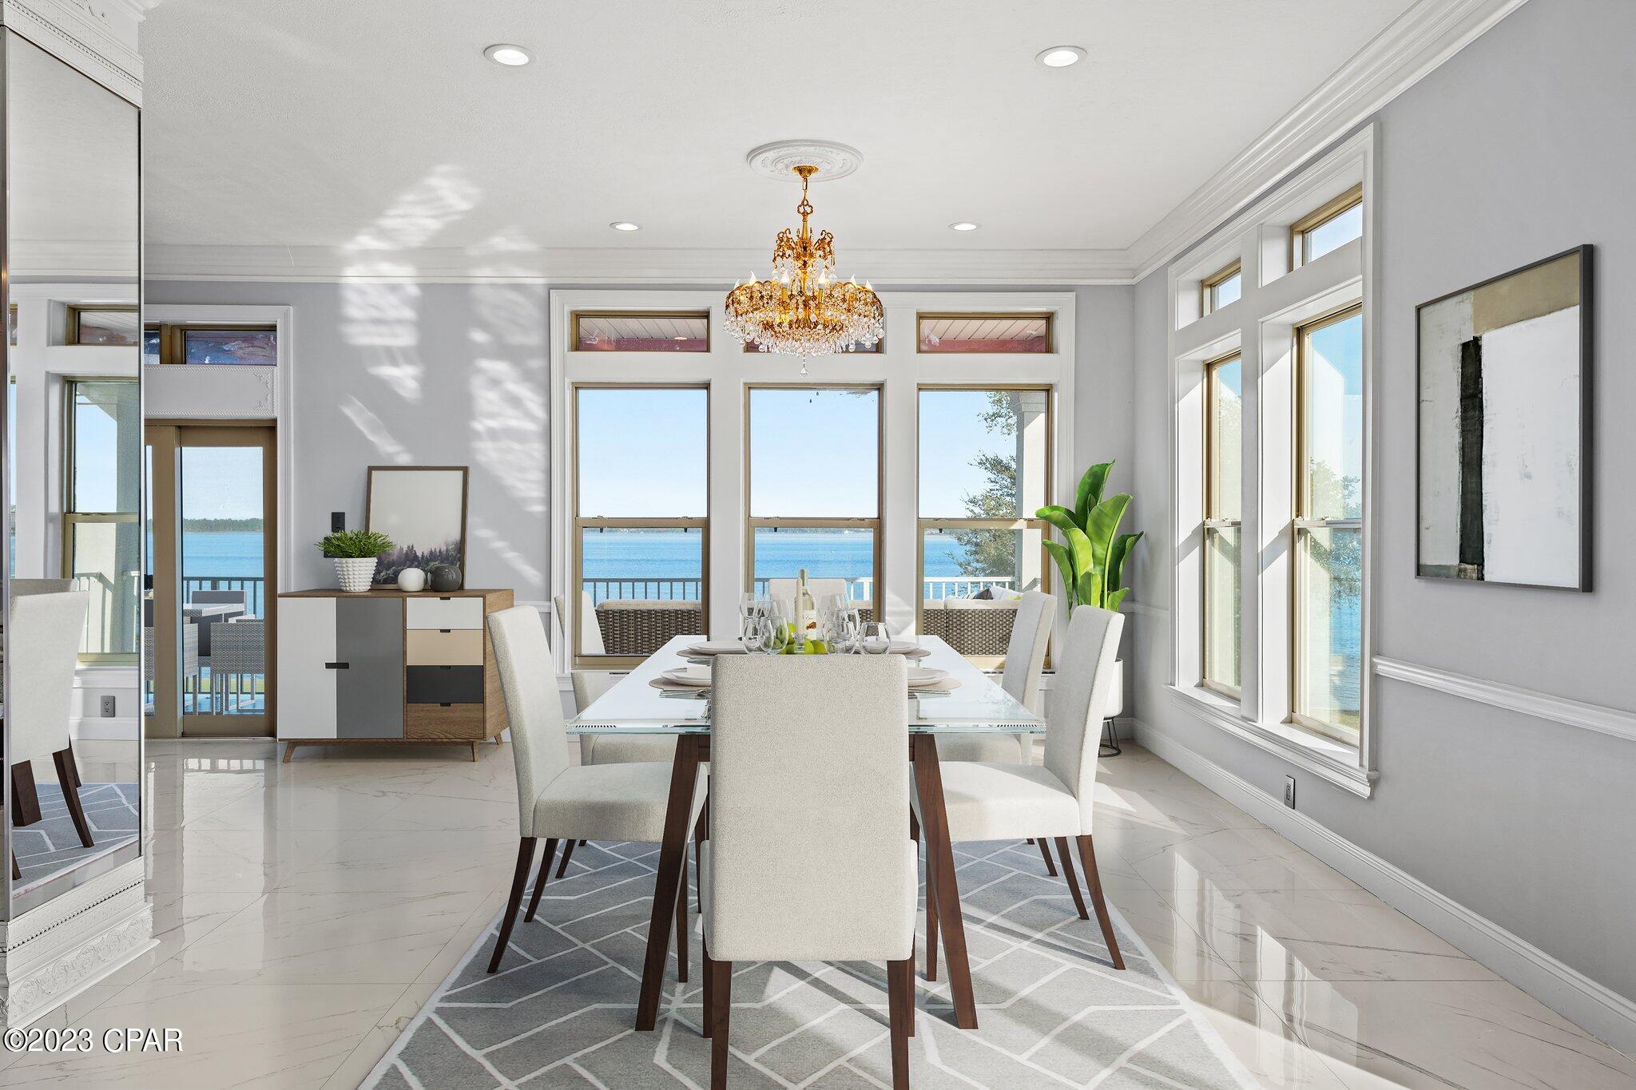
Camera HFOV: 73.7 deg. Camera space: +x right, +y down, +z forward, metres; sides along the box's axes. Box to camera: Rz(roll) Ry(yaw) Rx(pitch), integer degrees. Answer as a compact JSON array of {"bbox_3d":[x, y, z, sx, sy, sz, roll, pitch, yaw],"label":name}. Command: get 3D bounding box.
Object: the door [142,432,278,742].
[{"bbox_3d":[-3.937,0.215,6.614,1.300,1.918,0.110,0,1,-1],"label":"door"}]

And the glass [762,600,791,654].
[{"bbox_3d":[-0.129,0.330,3.268,0.085,0.230,0.085,0,1,-1],"label":"glass"}]

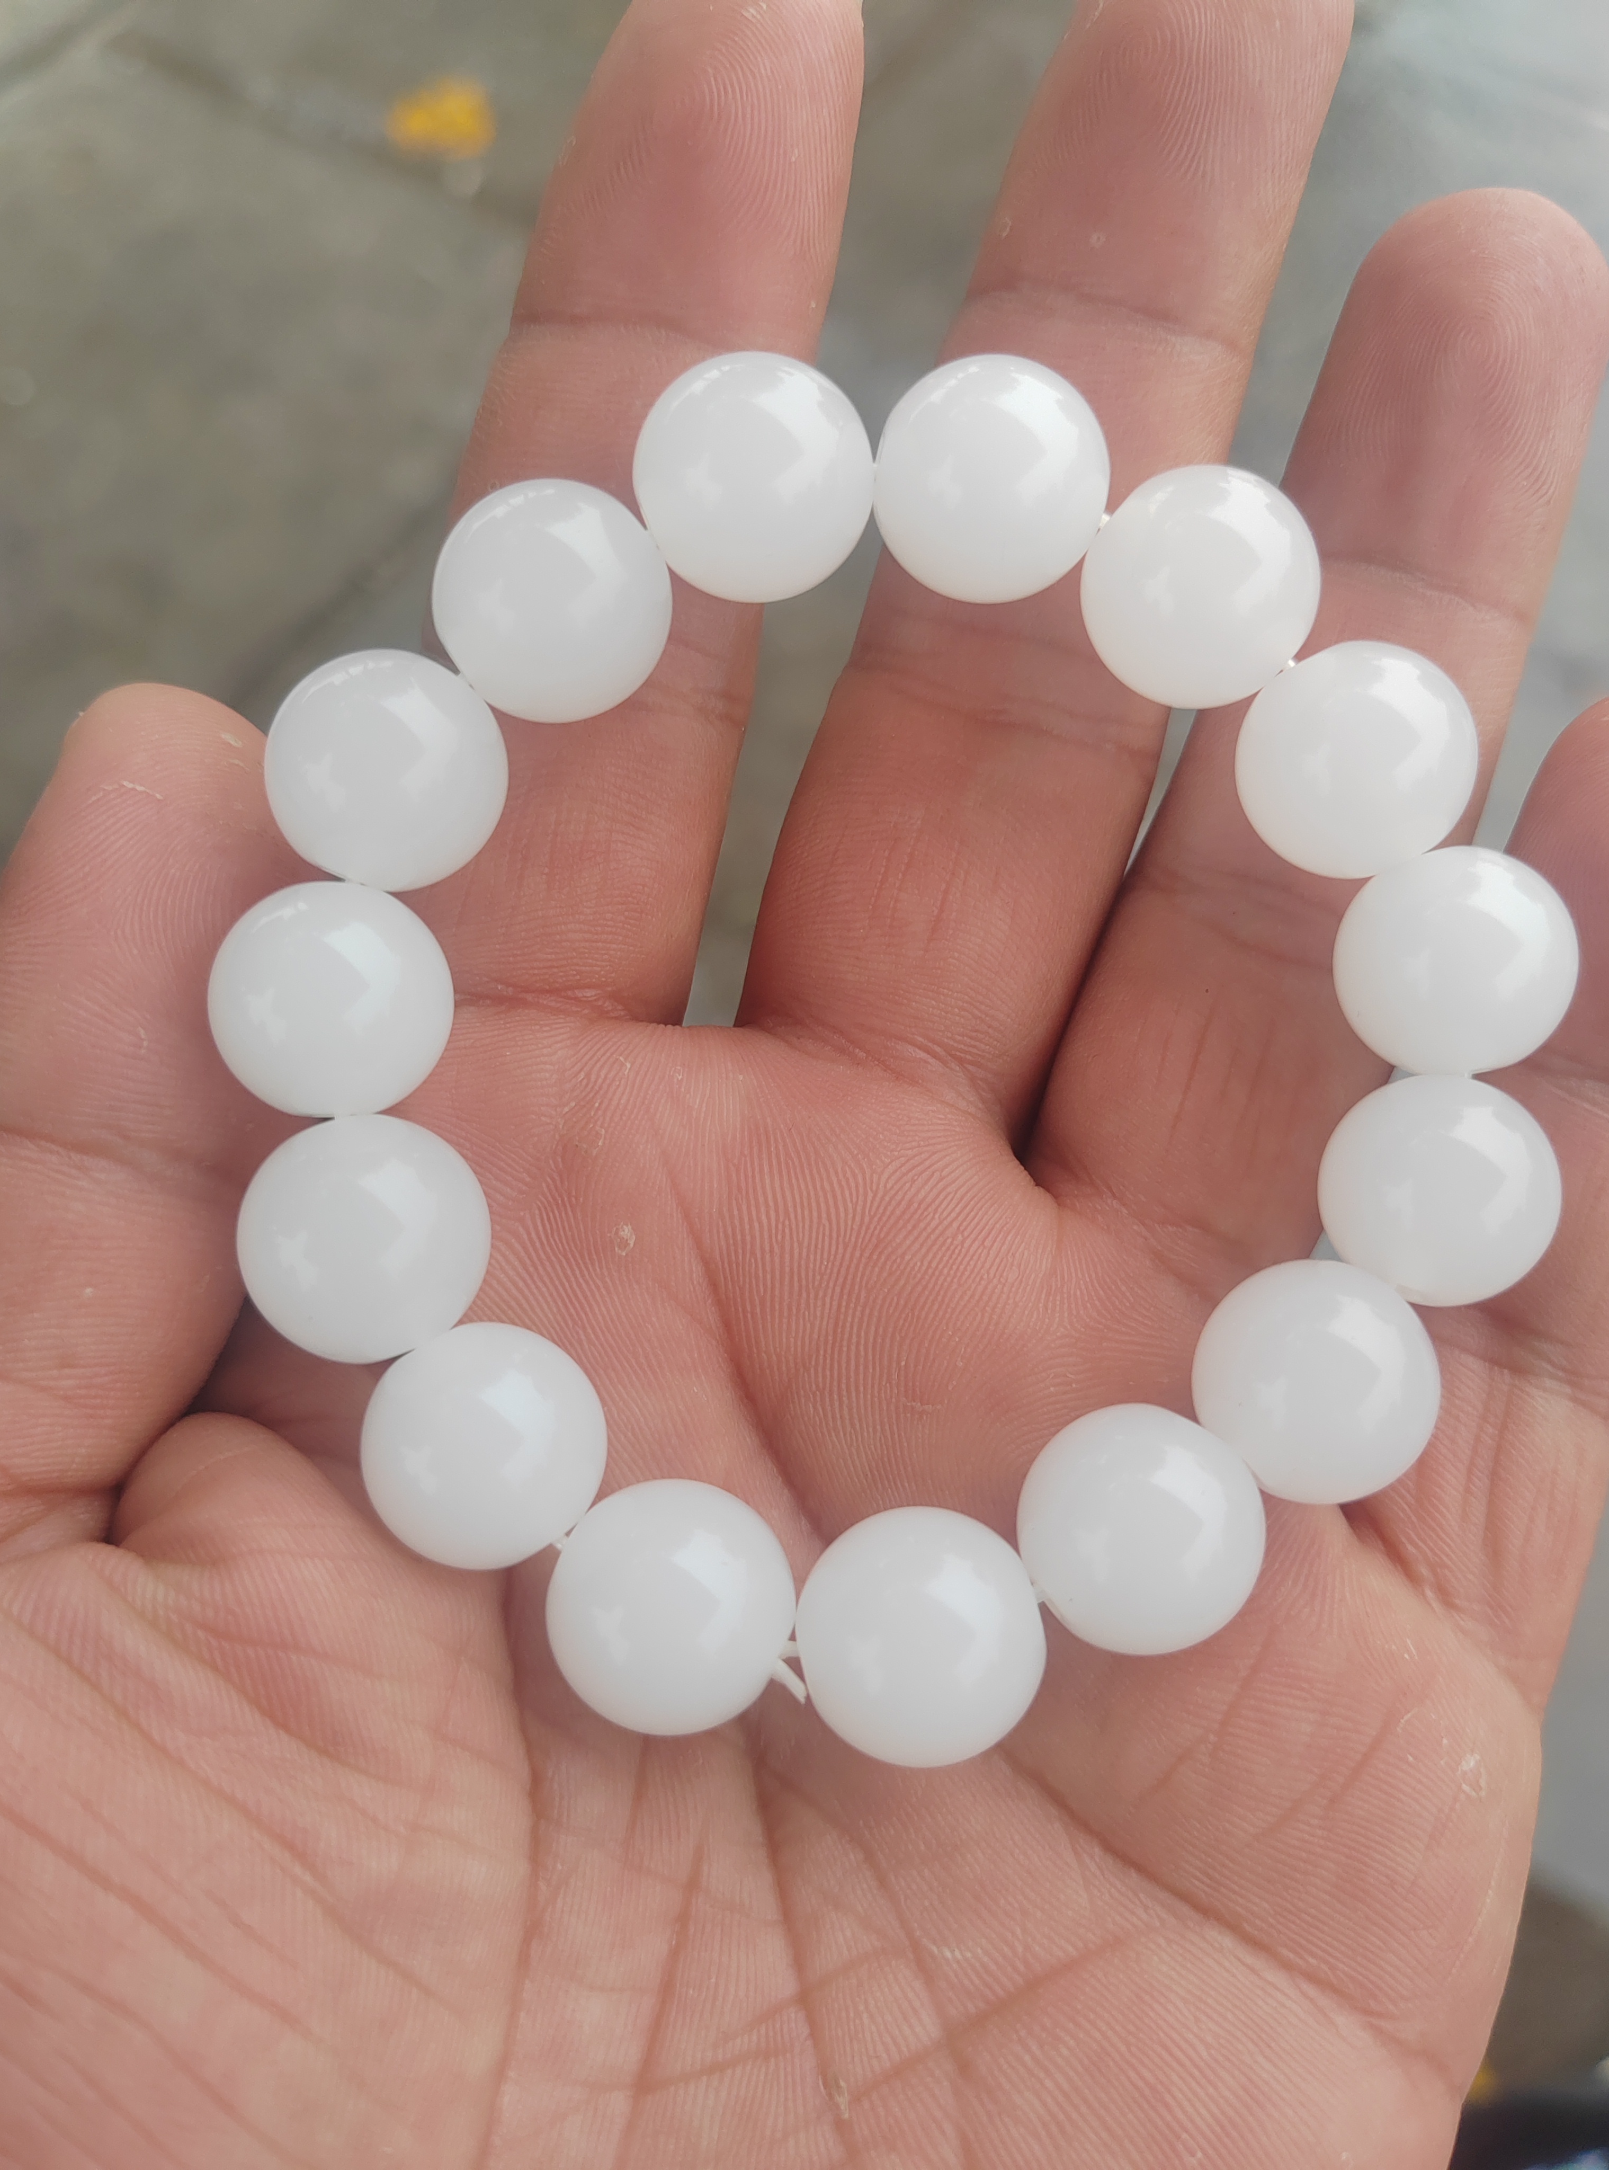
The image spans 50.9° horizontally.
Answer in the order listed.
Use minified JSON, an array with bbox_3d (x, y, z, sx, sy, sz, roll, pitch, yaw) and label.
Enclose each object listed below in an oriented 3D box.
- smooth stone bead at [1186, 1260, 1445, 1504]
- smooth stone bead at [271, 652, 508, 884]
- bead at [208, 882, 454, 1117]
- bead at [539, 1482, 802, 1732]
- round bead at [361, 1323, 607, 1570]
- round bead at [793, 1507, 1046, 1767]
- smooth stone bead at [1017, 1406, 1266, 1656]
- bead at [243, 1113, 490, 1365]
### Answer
[{"bbox_3d":[0.030,0.017,0.100,0.014,0.014,0.014,1,61,-2],"label":"smooth stone bead"},{"bbox_3d":[-0.025,-0.019,0.100,0.014,0.014,0.014,1,61,-2],"label":"smooth stone bead"},{"bbox_3d":[-0.028,-0.005,0.099,0.014,0.014,0.014,1,61,-2],"label":"bead"},{"bbox_3d":[-0.008,0.030,0.097,0.014,0.014,0.014,1,61,-2],"label":"bead"},{"bbox_3d":[-0.019,0.021,0.098,0.014,0.014,0.014,1,61,-2],"label":"round bead"},{"bbox_3d":[0.007,0.031,0.096,0.014,0.014,0.014,1,61,-2],"label":"round bead"},{"bbox_3d":[0.019,0.026,0.098,0.014,0.014,0.014,1,61,-2],"label":"smooth stone bead"},{"bbox_3d":[-0.025,0.009,0.097,0.014,0.014,0.014,1,61,-2],"label":"bead"}]

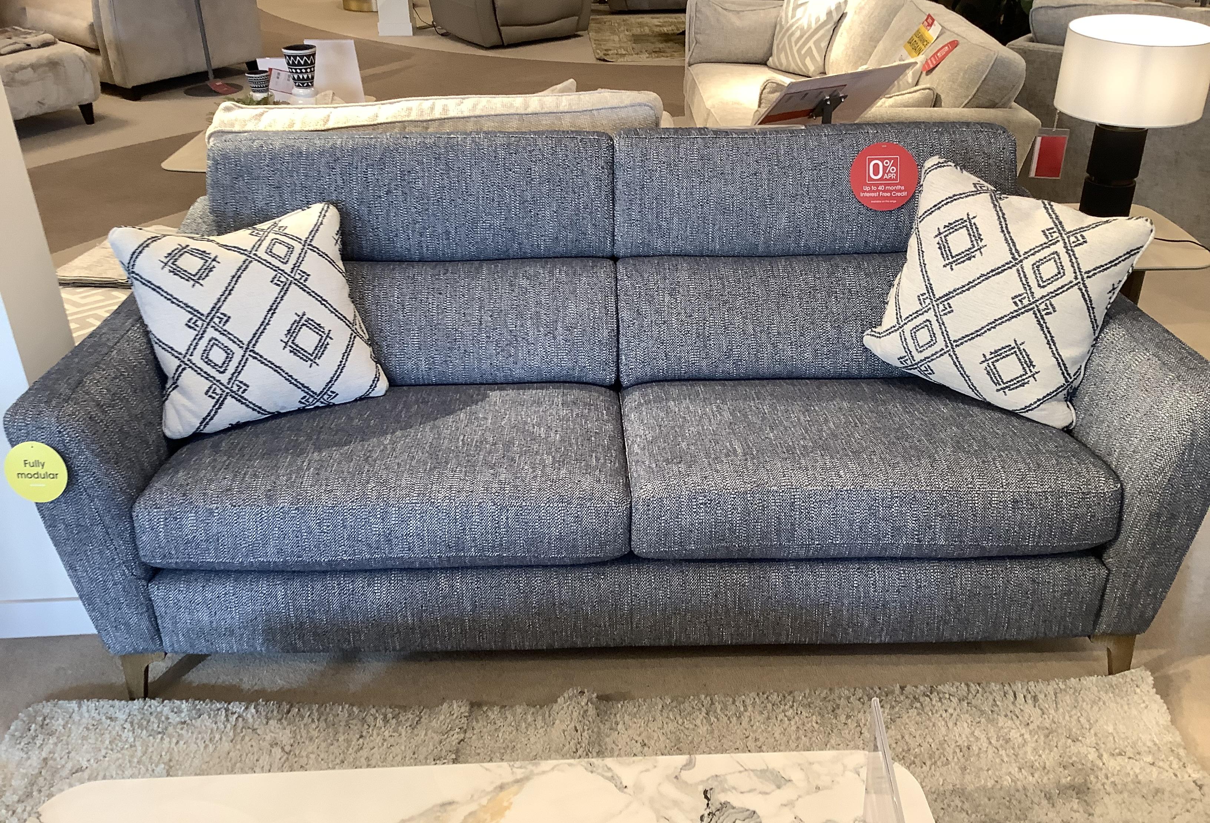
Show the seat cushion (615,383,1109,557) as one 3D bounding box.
[{"bbox_3d":[0.483,0.066,2.222,0.885,0.170,0.570,-1,29,0],"label":"seat cushion"}]

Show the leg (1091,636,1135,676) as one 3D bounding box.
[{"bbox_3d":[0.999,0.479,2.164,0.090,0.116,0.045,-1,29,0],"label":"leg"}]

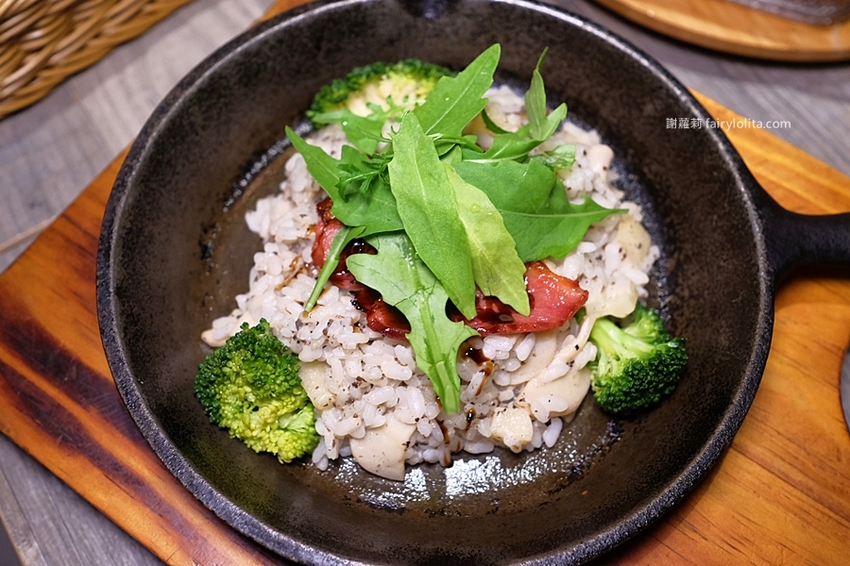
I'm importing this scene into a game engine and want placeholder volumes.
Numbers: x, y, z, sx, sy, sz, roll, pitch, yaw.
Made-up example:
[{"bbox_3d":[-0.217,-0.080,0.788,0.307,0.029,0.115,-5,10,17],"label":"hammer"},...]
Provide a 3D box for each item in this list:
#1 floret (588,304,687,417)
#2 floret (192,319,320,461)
[{"bbox_3d":[0.064,0.023,0.248,0.031,0.028,0.033,-38,78,0],"label":"floret"},{"bbox_3d":[-0.049,0.032,0.240,0.034,0.030,0.042,-37,70,5],"label":"floret"}]

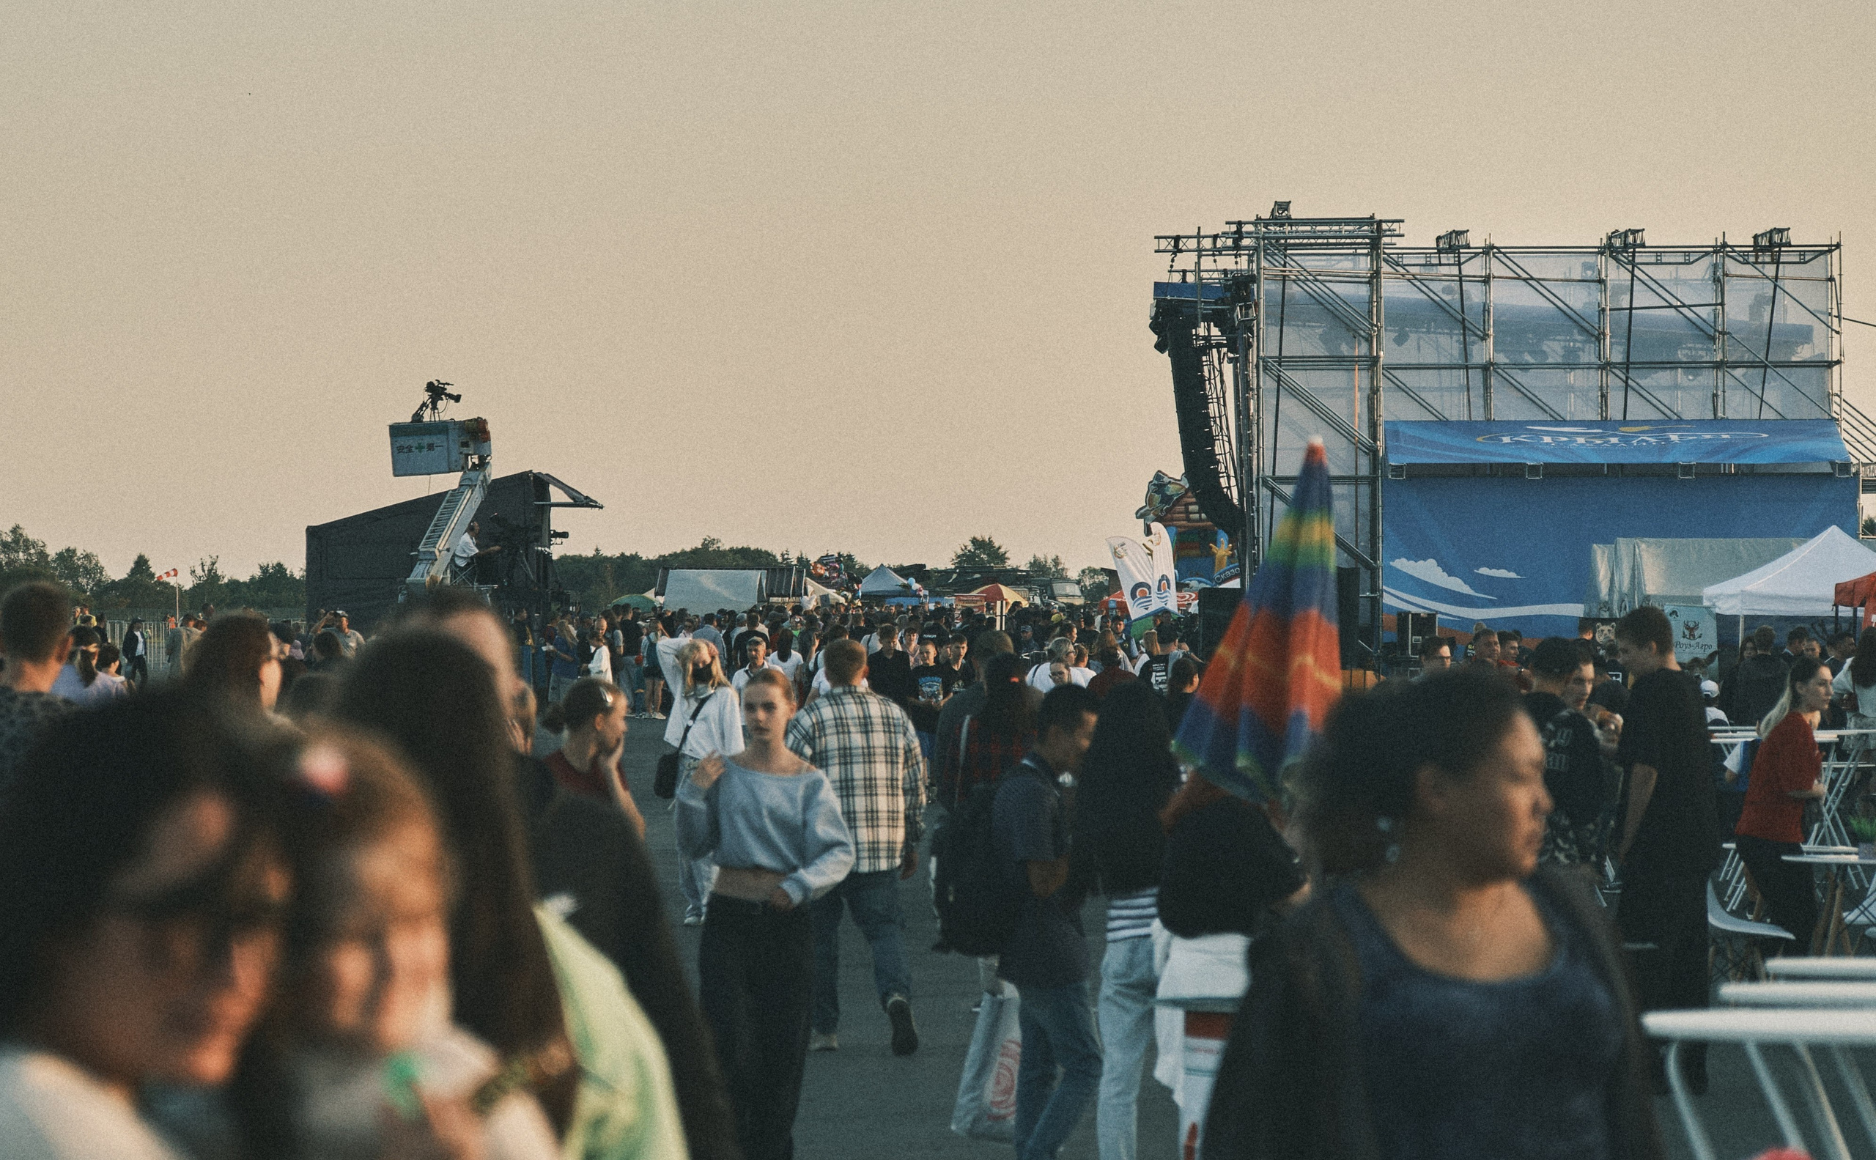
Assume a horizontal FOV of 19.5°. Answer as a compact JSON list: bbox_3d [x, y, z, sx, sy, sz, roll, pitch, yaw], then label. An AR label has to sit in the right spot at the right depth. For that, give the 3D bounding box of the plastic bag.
[{"bbox_3d":[0.202,1.521,17.300,0.330,0.480,0.120,6,0,-14],"label":"plastic bag"}]

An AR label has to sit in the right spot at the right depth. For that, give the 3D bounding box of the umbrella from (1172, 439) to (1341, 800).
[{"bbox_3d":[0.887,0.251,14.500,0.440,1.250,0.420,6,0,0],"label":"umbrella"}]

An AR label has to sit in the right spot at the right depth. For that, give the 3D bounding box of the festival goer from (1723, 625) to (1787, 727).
[{"bbox_3d":[6.422,1.195,43.000,0.500,1.680,0.320,0,0,0],"label":"festival goer"}]

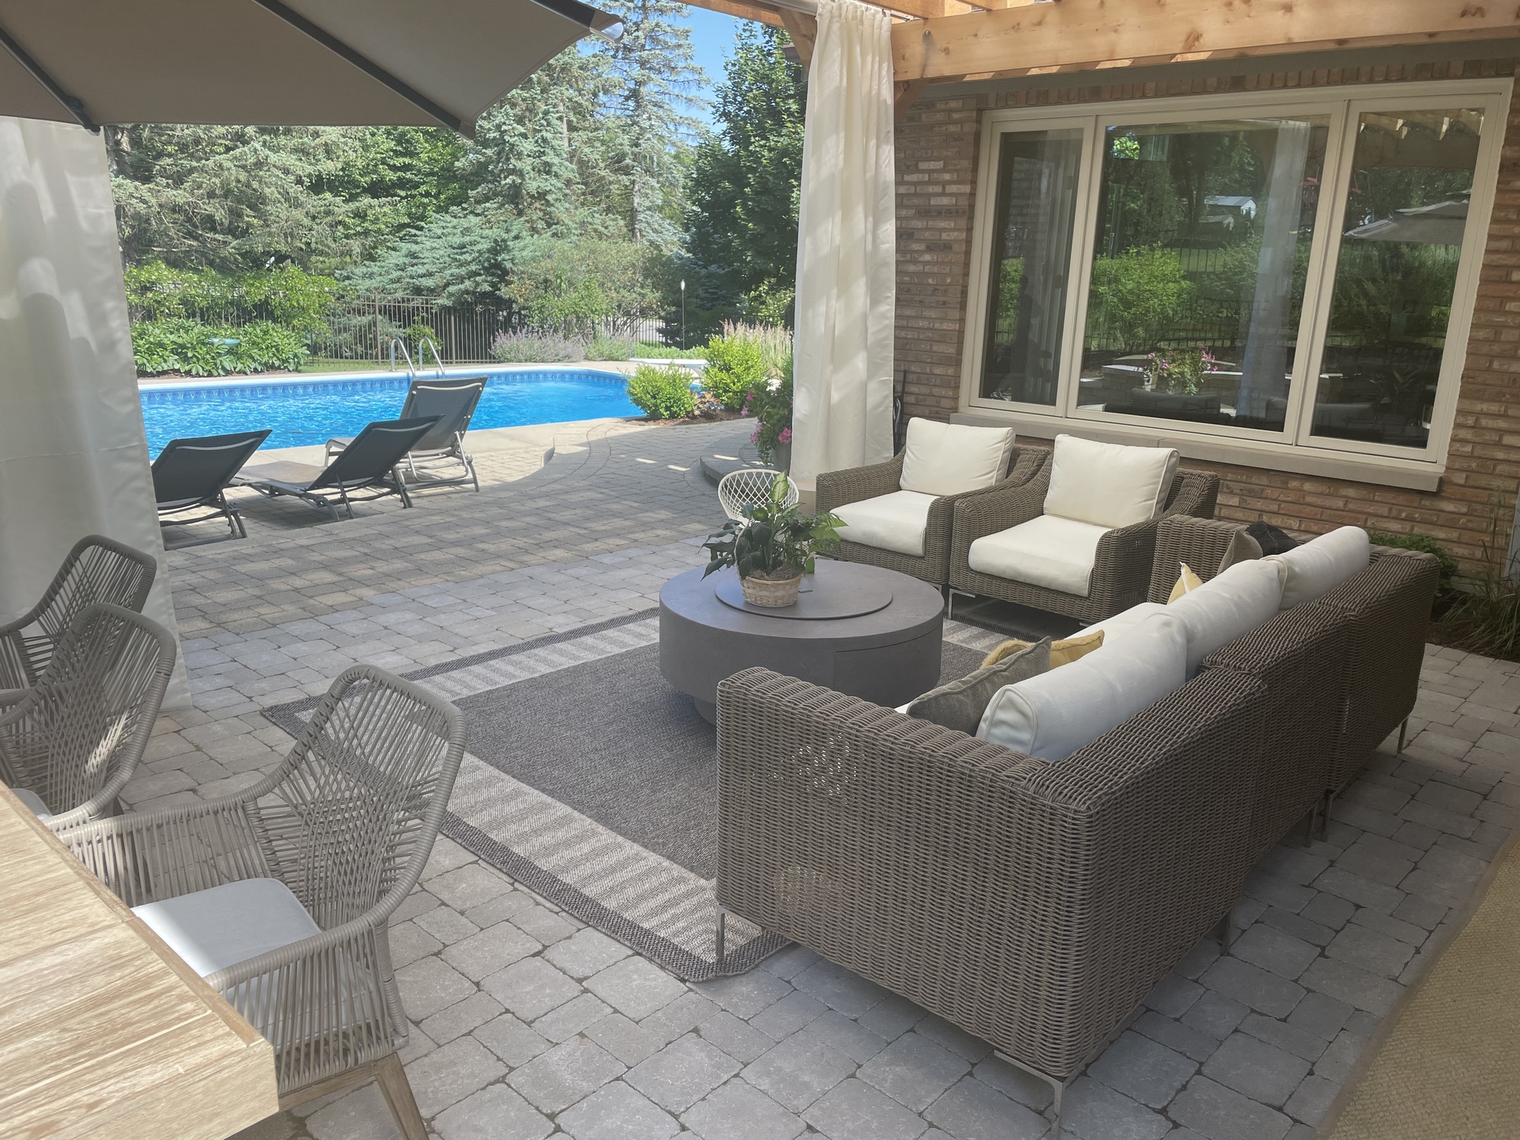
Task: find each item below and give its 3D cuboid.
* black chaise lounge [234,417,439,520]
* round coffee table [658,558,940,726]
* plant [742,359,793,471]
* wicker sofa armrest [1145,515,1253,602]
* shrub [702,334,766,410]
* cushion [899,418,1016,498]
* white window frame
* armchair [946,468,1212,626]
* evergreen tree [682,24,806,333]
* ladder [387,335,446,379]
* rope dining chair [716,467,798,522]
[{"bbox_3d":[-2.732,-0.652,7.129,1.710,0.780,0.600,11,18,32],"label":"black chaise lounge"},{"bbox_3d":[0.140,0.286,4.211,1.038,0.410,1.038,2,15,0],"label":"round coffee table"},{"bbox_3d":[0.122,-1.115,8.090,0.520,0.800,0.520,2,15,0],"label":"plant"},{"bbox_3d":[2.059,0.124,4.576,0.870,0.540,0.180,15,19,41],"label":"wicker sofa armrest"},{"bbox_3d":[-0.288,-2.229,12.868,0.760,0.880,0.760,2,15,0],"label":"shrub"},{"bbox_3d":[1.004,-0.533,5.775,0.585,0.410,0.165,14,4,39],"label":"cushion"},{"bbox_3d":[2.393,-1.652,6.379,2.819,1.842,0.140,15,20,40],"label":"white window frame"},{"bbox_3d":[1.473,-0.107,5.214,0.790,0.720,0.860,16,21,42],"label":"armchair"},{"bbox_3d":[-0.185,-8.056,23.720,3.200,7.000,3.200,2,15,0],"label":"evergreen tree"},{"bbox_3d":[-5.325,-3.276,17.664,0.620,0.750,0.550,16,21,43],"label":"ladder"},{"bbox_3d":[-0.017,-0.132,5.223,0.390,0.604,0.400,2,15,0],"label":"rope dining chair"}]

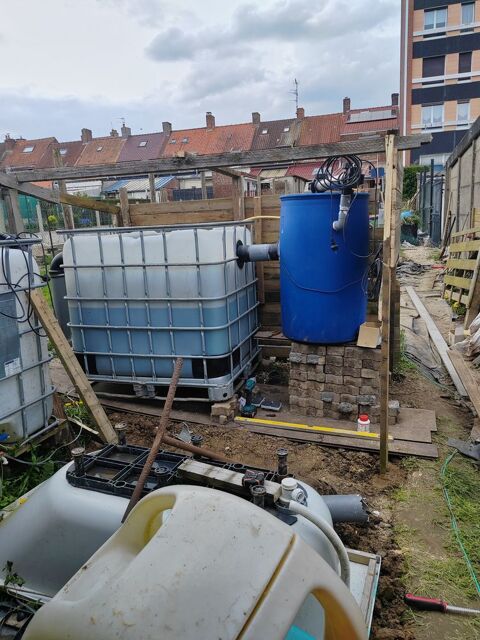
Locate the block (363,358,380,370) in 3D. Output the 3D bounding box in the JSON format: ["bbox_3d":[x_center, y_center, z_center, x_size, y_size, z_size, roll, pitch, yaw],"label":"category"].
[{"bbox_3d":[0.843,0.251,3.159,0.112,0.062,0.190,2,13,22],"label":"block"}]

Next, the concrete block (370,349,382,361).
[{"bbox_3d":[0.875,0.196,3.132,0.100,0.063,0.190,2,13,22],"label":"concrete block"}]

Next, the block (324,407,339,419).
[{"bbox_3d":[0.631,0.587,3.330,0.098,0.060,0.190,2,13,22],"label":"block"}]

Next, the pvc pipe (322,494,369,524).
[{"bbox_3d":[0.477,0.858,2.280,0.230,0.115,0.115,-1,13,8],"label":"pvc pipe"}]

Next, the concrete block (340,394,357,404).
[{"bbox_3d":[0.730,0.482,3.263,0.105,0.060,0.190,2,13,22],"label":"concrete block"}]

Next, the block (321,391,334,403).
[{"bbox_3d":[0.595,0.476,3.285,0.088,0.060,0.170,2,13,22],"label":"block"}]

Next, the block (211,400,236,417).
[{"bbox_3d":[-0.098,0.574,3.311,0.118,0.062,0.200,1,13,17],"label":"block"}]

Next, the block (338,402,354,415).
[{"bbox_3d":[0.710,0.541,3.252,0.098,0.062,0.170,2,13,22],"label":"block"}]

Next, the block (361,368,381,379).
[{"bbox_3d":[0.843,0.312,3.174,0.115,0.060,0.190,2,13,22],"label":"block"}]

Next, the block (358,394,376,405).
[{"bbox_3d":[0.829,0.476,3.192,0.112,0.060,0.180,2,13,22],"label":"block"}]

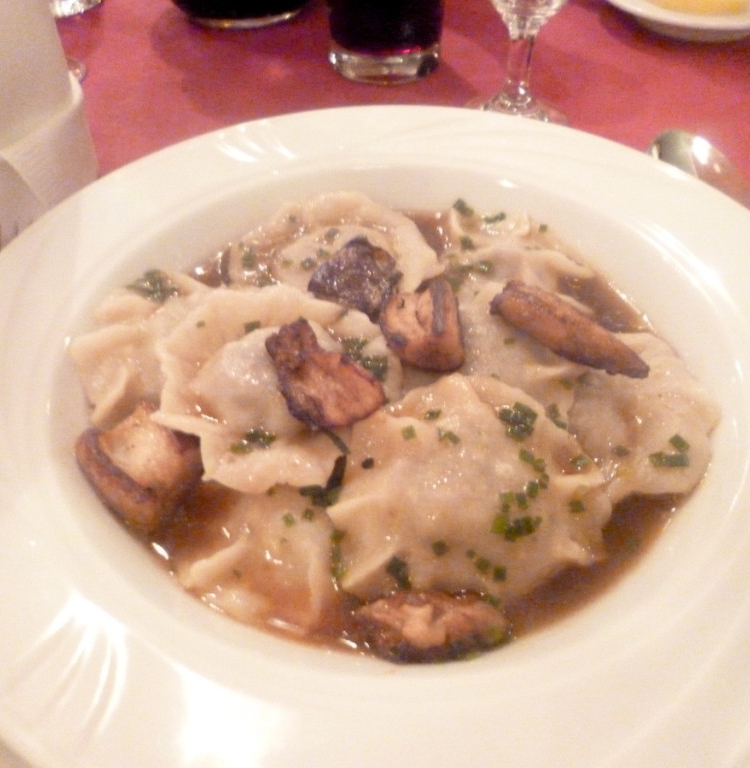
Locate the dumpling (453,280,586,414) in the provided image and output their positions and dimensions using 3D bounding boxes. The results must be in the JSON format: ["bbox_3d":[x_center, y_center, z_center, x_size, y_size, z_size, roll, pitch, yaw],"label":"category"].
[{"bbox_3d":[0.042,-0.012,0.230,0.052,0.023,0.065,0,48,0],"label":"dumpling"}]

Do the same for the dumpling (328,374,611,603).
[{"bbox_3d":[0.025,0.025,0.195,0.077,0.025,0.072,0,48,0],"label":"dumpling"}]

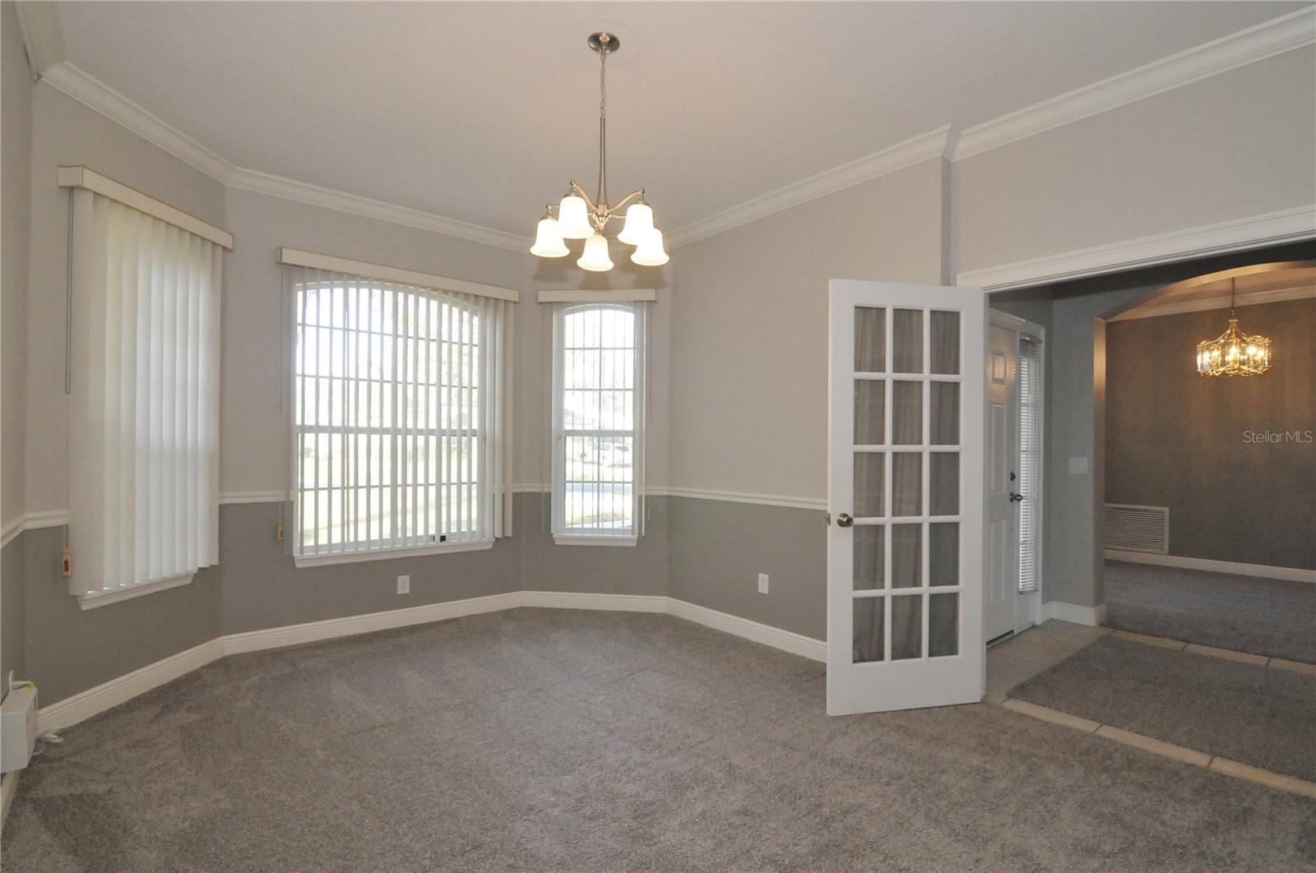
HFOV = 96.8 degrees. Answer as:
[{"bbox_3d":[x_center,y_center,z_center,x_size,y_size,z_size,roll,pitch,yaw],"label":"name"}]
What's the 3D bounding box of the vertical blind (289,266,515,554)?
[{"bbox_3d":[-1.687,-0.110,3.953,1.410,1.828,0.120,1,-1,-38],"label":"vertical blind"}]

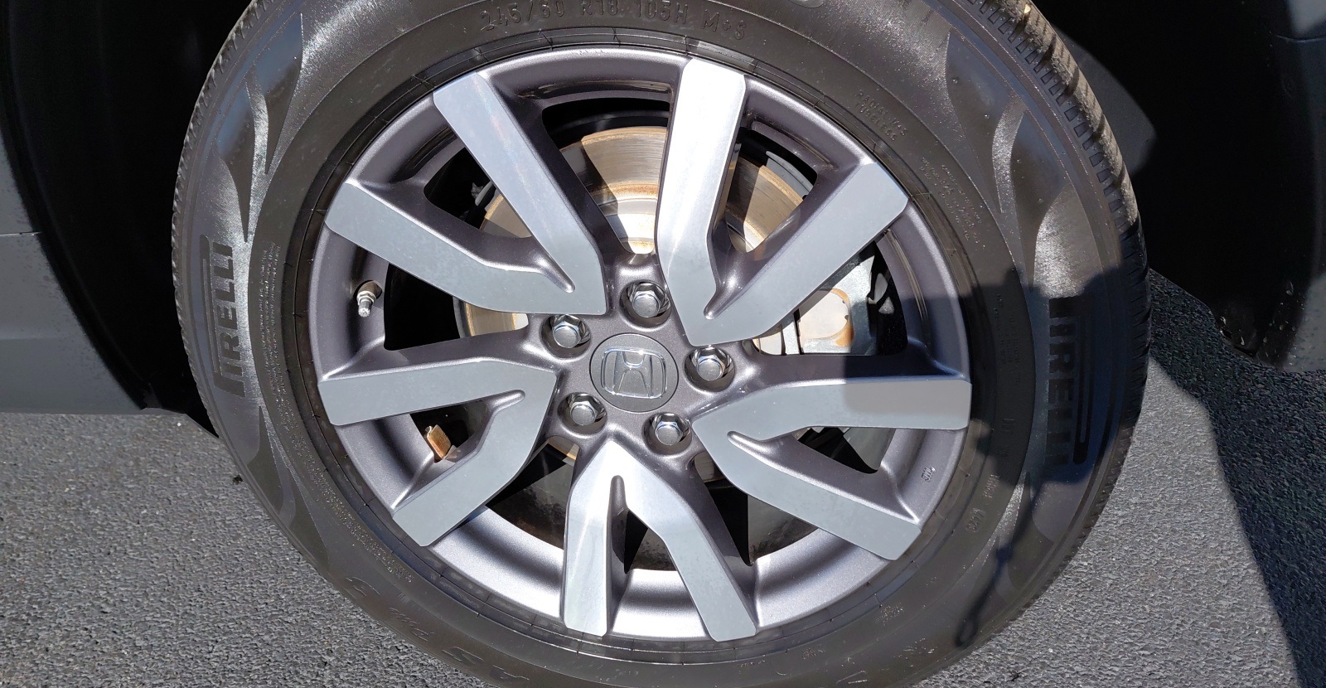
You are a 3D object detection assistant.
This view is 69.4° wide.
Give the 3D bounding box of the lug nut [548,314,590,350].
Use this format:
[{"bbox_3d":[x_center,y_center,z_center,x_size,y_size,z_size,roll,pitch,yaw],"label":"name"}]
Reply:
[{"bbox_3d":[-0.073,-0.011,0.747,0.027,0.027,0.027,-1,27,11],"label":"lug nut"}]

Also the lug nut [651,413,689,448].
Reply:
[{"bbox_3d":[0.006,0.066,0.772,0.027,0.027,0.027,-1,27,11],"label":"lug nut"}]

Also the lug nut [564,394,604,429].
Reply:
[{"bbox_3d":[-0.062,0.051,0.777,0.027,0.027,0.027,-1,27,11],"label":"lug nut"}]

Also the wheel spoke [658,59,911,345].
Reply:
[{"bbox_3d":[0.050,-0.083,0.663,0.167,0.193,0.046,31,28,-6],"label":"wheel spoke"}]

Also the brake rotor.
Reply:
[{"bbox_3d":[-0.012,-0.007,0.797,0.330,0.330,0.058,-1,27,11],"label":"brake rotor"}]

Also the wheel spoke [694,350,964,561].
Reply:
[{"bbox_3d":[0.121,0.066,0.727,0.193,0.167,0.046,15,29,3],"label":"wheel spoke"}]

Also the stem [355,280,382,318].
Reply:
[{"bbox_3d":[-0.235,-0.034,0.759,0.013,0.013,0.036,-8,33,-3],"label":"stem"}]

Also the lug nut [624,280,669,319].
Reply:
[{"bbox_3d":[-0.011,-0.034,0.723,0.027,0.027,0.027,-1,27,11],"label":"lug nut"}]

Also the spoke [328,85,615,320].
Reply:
[{"bbox_3d":[-0.122,-0.081,0.697,0.167,0.193,0.046,-36,16,25],"label":"spoke"}]

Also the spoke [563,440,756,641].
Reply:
[{"bbox_3d":[-0.009,0.160,0.801,0.167,0.193,0.046,-1,27,11],"label":"spoke"}]

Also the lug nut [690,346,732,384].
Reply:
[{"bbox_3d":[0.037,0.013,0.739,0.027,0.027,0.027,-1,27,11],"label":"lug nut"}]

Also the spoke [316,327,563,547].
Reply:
[{"bbox_3d":[-0.159,0.069,0.782,0.193,0.167,0.046,-18,22,19],"label":"spoke"}]

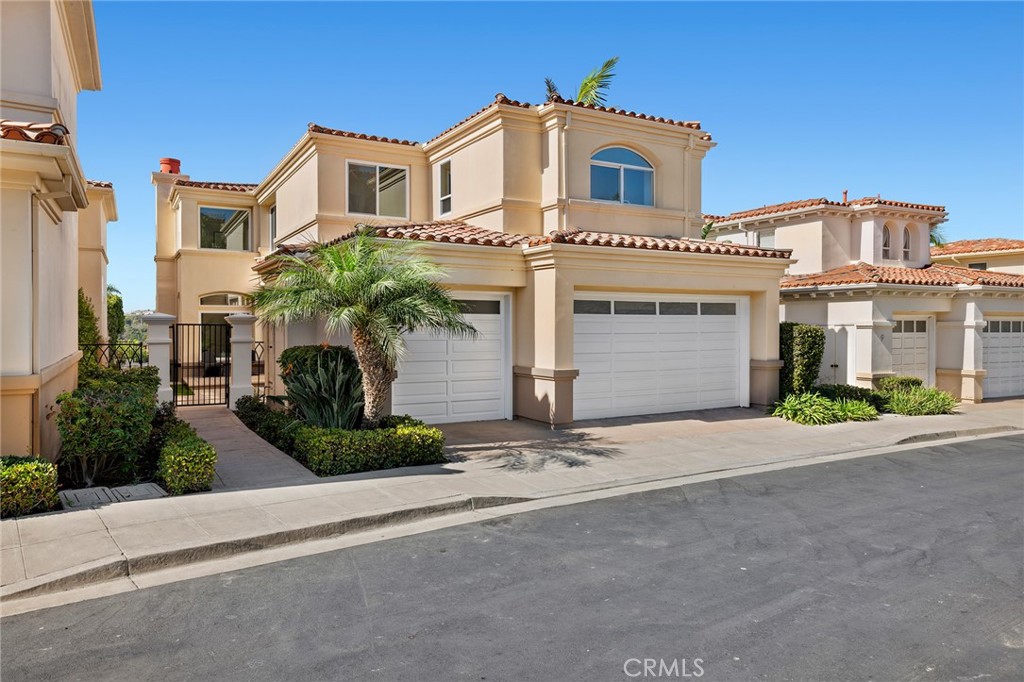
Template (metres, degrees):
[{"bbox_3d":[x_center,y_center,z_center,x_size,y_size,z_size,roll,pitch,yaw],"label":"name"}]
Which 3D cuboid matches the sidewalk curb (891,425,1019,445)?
[{"bbox_3d":[8.190,1.678,12.027,3.750,0.130,0.180,-1,2,-26],"label":"sidewalk curb"}]

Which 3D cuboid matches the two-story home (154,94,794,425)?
[{"bbox_3d":[-3.840,-2.628,20.294,12.150,8.000,20.050,-1,2,-30],"label":"two-story home"}]

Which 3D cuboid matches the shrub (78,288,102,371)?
[{"bbox_3d":[-10.886,0.003,16.504,1.150,2.630,1.150,-1,2,-30],"label":"shrub"}]

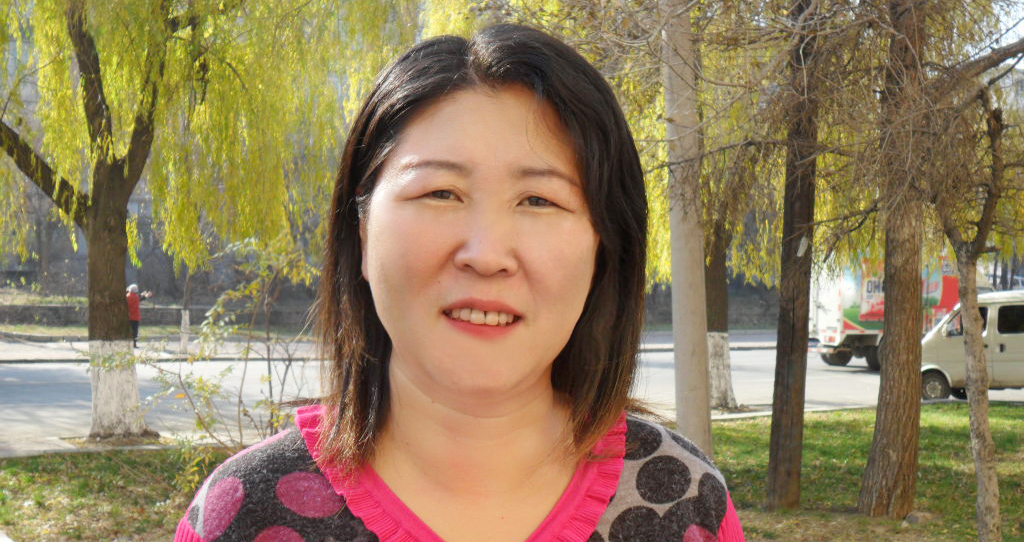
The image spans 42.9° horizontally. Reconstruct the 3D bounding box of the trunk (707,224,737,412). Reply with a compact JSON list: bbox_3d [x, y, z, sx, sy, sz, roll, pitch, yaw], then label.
[{"bbox_3d":[3.148,0.704,19.700,0.460,2.790,0.440,0,-1,0],"label":"trunk"}]

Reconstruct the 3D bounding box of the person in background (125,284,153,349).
[{"bbox_3d":[-9.170,1.106,32.000,0.600,1.580,0.520,0,-2,-28],"label":"person in background"}]

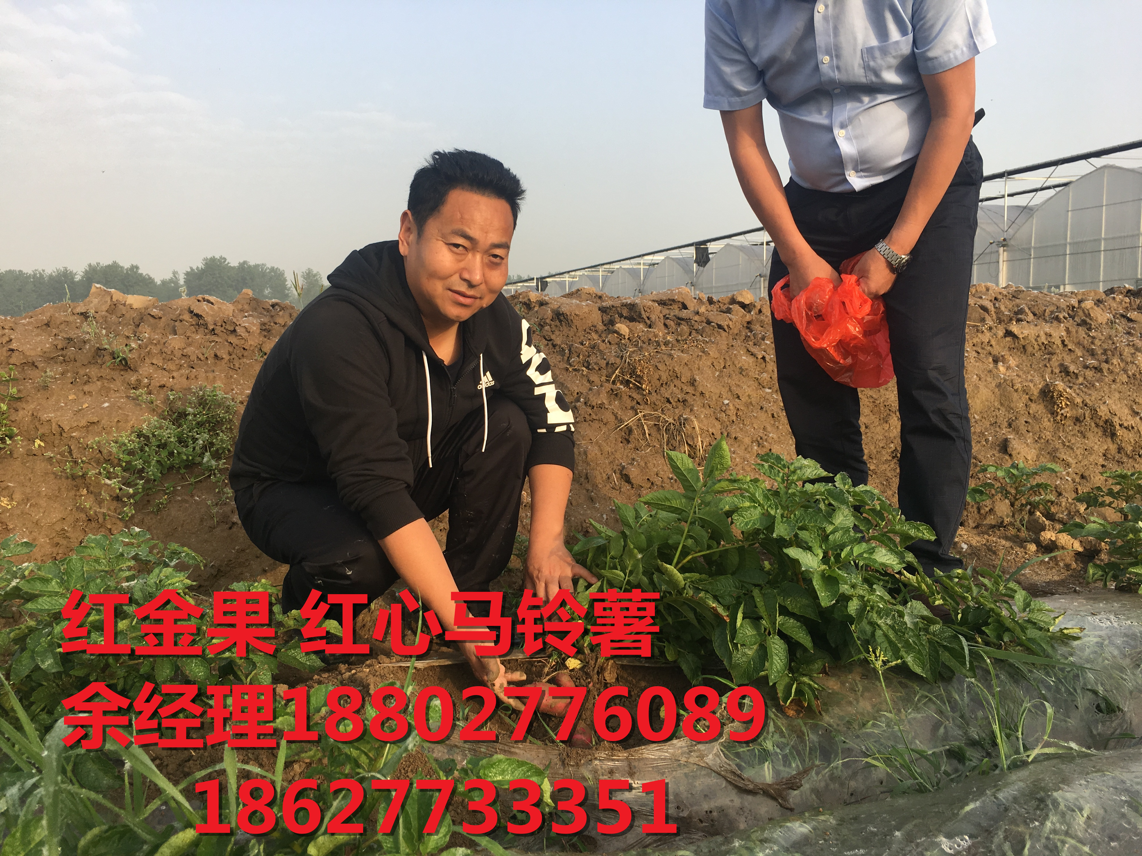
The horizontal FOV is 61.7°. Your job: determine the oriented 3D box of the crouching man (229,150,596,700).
[{"bbox_3d":[-0.275,-0.010,1.640,0.530,0.870,0.690,-5,7,-42],"label":"crouching man"}]

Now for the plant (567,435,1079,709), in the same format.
[{"bbox_3d":[0.420,0.215,1.640,0.800,0.360,0.480,-1,6,-10],"label":"plant"}]

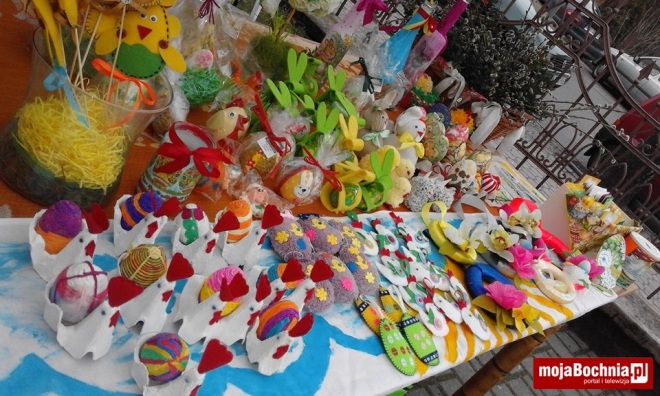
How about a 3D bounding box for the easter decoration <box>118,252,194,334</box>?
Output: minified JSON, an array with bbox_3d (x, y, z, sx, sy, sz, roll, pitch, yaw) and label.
[{"bbox_3d":[-0.178,0.096,0.568,0.082,0.078,0.052,34,28,-6],"label":"easter decoration"}]

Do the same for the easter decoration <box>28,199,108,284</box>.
[{"bbox_3d":[-0.269,0.047,0.565,0.075,0.073,0.052,34,26,-8],"label":"easter decoration"}]

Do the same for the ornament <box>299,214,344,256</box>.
[{"bbox_3d":[-0.013,0.058,0.849,0.085,0.042,0.065,34,28,-6],"label":"ornament"}]

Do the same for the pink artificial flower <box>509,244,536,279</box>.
[{"bbox_3d":[0.436,0.144,1.255,0.060,0.070,0.070,47,31,17],"label":"pink artificial flower"}]

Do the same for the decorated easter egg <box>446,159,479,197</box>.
[{"bbox_3d":[0.298,-0.048,1.240,0.054,0.073,0.054,35,27,0],"label":"decorated easter egg"}]

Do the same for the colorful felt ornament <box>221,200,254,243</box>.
[{"bbox_3d":[-0.122,0.031,0.721,0.043,0.057,0.043,2,44,-47],"label":"colorful felt ornament"}]

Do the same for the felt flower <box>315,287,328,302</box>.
[{"bbox_3d":[-0.012,0.134,0.767,0.021,0.005,0.023,-3,47,-46],"label":"felt flower"}]

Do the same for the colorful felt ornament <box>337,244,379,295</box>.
[{"bbox_3d":[0.042,0.108,0.836,0.067,0.042,0.090,2,44,-47],"label":"colorful felt ornament"}]

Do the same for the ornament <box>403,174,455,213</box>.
[{"bbox_3d":[0.234,-0.008,1.296,0.095,0.085,0.085,16,33,-38],"label":"ornament"}]

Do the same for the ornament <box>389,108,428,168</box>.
[{"bbox_3d":[0.176,-0.133,1.249,0.075,0.140,0.080,-16,56,-46],"label":"ornament"}]

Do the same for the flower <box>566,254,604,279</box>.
[{"bbox_3d":[0.735,0.197,1.586,0.085,0.055,0.055,19,31,-34],"label":"flower"}]

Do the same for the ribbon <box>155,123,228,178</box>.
[{"bbox_3d":[-0.195,-0.066,0.778,0.088,0.050,0.075,11,37,-44],"label":"ribbon"}]

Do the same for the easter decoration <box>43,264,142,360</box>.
[{"bbox_3d":[-0.241,0.114,0.560,0.098,0.094,0.064,38,29,2],"label":"easter decoration"}]

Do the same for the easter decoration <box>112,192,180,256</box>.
[{"bbox_3d":[-0.235,0.027,0.696,0.080,0.090,0.060,37,29,0],"label":"easter decoration"}]

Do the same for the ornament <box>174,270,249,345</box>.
[{"bbox_3d":[-0.140,0.127,0.652,0.085,0.092,0.060,37,29,0],"label":"ornament"}]

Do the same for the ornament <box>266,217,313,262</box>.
[{"bbox_3d":[-0.062,0.065,0.847,0.062,0.035,0.078,13,35,-41],"label":"ornament"}]

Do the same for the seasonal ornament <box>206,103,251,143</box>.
[{"bbox_3d":[-0.176,-0.131,0.957,0.068,0.066,0.052,32,29,-9],"label":"seasonal ornament"}]

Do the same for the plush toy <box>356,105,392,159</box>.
[{"bbox_3d":[0.103,-0.152,1.280,0.080,0.122,0.075,-3,48,-49],"label":"plush toy"}]

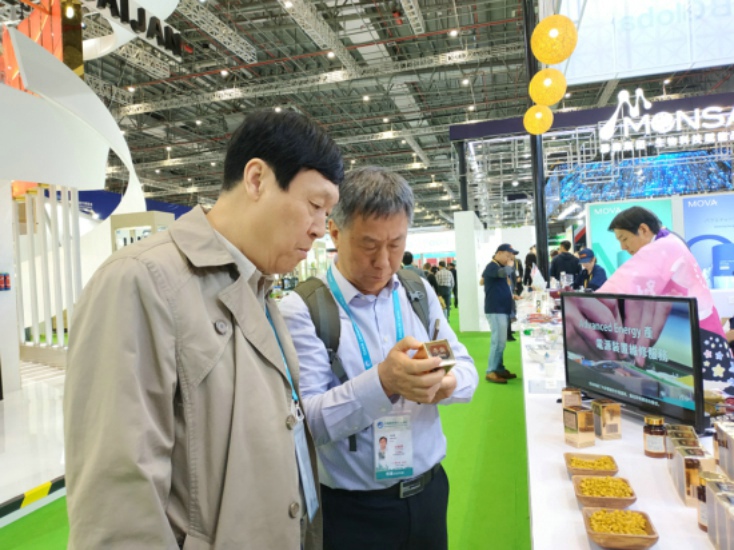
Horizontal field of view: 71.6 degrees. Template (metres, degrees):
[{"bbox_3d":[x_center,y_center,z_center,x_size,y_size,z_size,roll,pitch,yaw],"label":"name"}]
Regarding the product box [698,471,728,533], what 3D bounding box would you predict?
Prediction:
[{"bbox_3d":[0.576,0.378,0.842,0.045,0.085,0.045,-4,-1,37],"label":"product box"}]

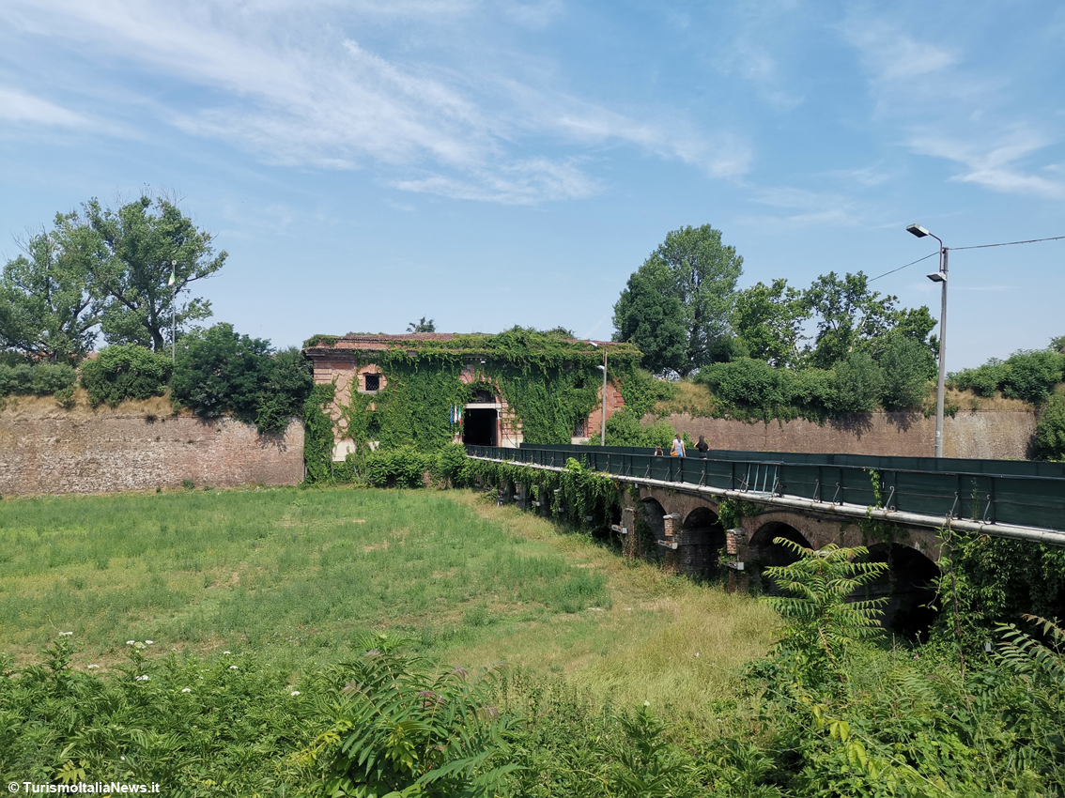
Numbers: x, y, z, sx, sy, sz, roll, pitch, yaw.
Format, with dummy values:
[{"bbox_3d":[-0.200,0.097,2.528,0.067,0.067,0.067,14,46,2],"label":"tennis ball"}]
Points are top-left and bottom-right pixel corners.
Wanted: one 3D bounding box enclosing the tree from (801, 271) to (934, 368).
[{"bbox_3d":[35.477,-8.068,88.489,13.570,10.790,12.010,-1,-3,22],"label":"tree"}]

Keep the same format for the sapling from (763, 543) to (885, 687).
[{"bbox_3d":[3.346,2.430,9.394,1.400,1.700,1.350,-1,-3,18],"label":"sapling"}]

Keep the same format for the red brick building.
[{"bbox_3d":[-6.523,0.077,84.916,29.500,14.000,15.000,1,-3,-12],"label":"red brick building"}]

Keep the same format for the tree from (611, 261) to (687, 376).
[{"bbox_3d":[12.569,-8.483,90.512,7.820,12.580,7.730,0,-3,8],"label":"tree"}]

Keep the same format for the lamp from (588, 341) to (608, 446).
[{"bbox_3d":[4.413,0.132,56.916,1.450,8.200,0.380,1,-3,-14],"label":"lamp"}]

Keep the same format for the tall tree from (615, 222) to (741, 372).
[{"bbox_3d":[16.354,-10.760,93.624,13.730,17.330,13.160,0,-3,10],"label":"tall tree"}]

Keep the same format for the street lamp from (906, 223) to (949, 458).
[{"bbox_3d":[12.232,-1.356,25.947,1.500,8.200,0.380,1,-3,-14],"label":"street lamp"}]

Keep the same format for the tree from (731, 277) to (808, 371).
[{"bbox_3d":[25.127,-7.670,88.470,7.830,10.010,7.750,-1,-3,16],"label":"tree"}]

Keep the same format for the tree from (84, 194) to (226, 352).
[{"bbox_3d":[-38.234,-11.746,84.661,13.860,17.630,12.710,1,-3,-24],"label":"tree"}]

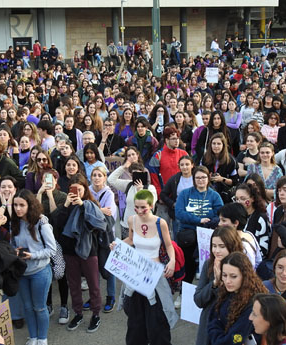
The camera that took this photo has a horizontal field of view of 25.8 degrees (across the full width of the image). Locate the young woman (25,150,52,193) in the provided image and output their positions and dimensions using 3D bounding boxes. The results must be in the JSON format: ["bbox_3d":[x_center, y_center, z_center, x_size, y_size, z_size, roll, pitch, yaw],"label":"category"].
[{"bbox_3d":[-1.190,0.524,7.583,0.460,1.640,0.310,-2,15,-6],"label":"young woman"}]

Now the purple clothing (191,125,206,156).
[{"bbox_3d":[1.021,-0.502,10.450,0.460,0.640,0.300,0,14,5],"label":"purple clothing"}]

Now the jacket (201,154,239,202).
[{"bbox_3d":[0.943,0.061,7.600,0.480,0.620,0.320,2,15,12],"label":"jacket"}]

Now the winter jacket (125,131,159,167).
[{"bbox_3d":[-0.007,-0.293,9.150,0.500,0.640,0.320,0,14,4],"label":"winter jacket"}]

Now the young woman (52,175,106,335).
[{"bbox_3d":[-0.609,0.813,6.326,0.500,1.650,0.440,4,15,17],"label":"young woman"}]

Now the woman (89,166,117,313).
[{"bbox_3d":[-0.444,0.731,6.754,0.430,1.630,0.330,4,15,19],"label":"woman"}]

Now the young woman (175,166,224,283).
[{"bbox_3d":[0.664,0.725,7.289,0.530,1.620,0.360,0,14,4],"label":"young woman"}]

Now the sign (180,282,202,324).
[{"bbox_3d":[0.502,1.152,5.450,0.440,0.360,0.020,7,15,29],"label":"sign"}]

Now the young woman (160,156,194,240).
[{"bbox_3d":[0.484,0.521,7.518,0.480,1.640,0.320,-1,15,0],"label":"young woman"}]

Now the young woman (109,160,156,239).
[{"bbox_3d":[-0.061,0.664,7.001,0.580,1.640,0.420,1,15,5],"label":"young woman"}]

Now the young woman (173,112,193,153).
[{"bbox_3d":[0.636,-0.233,10.366,0.450,1.640,0.300,3,15,14],"label":"young woman"}]

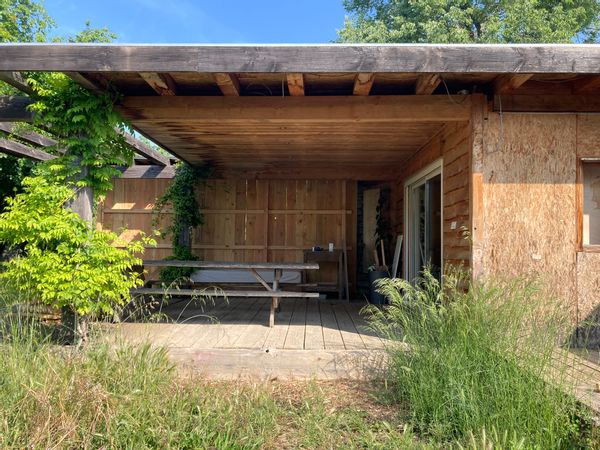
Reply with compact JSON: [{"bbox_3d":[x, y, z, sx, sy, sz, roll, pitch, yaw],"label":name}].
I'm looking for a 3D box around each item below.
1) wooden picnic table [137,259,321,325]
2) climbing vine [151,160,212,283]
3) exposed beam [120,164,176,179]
[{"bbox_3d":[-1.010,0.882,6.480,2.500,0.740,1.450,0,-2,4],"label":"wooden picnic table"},{"bbox_3d":[-2.010,0.010,8.330,1.020,2.150,0.600,0,-2,1],"label":"climbing vine"},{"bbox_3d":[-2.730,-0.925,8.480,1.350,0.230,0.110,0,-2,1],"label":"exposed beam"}]

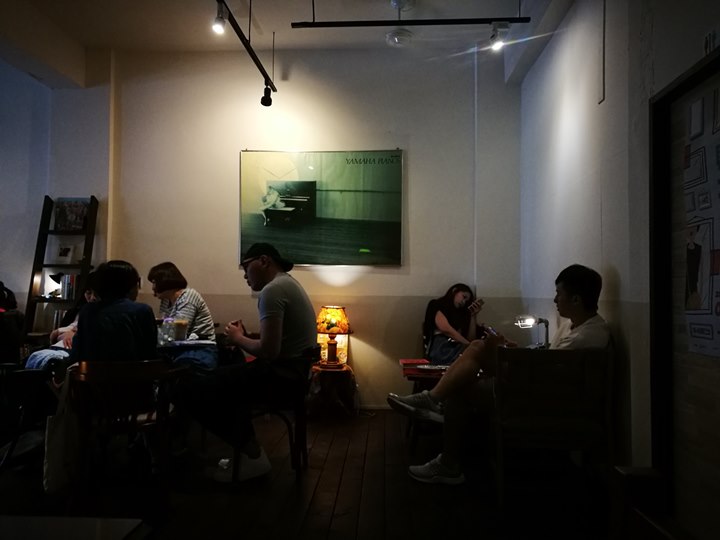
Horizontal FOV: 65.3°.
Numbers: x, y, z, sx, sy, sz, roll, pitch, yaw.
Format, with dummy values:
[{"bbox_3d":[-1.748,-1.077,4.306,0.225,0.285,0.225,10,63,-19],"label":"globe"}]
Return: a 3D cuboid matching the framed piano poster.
[{"bbox_3d":[-0.334,-0.532,4.836,1.390,0.990,0.035,0,-2,3],"label":"framed piano poster"}]

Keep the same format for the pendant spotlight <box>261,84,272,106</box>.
[{"bbox_3d":[-0.729,-1.361,4.380,0.090,0.165,0.120,0,-2,7],"label":"pendant spotlight"}]

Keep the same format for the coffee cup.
[{"bbox_3d":[-1.013,0.336,3.170,0.090,0.125,0.090,0,-2,0],"label":"coffee cup"}]

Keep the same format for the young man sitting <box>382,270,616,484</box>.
[{"bbox_3d":[0.677,0.550,2.824,1.060,1.150,0.560,0,-2,12],"label":"young man sitting"}]

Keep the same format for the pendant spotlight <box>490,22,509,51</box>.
[{"bbox_3d":[0.852,-1.420,3.430,0.120,0.180,0.100,0,-2,-6],"label":"pendant spotlight"}]

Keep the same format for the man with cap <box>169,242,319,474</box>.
[{"bbox_3d":[-0.602,0.489,3.006,0.760,1.270,0.520,0,-2,5],"label":"man with cap"}]

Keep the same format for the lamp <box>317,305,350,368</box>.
[{"bbox_3d":[-0.211,0.530,4.480,0.270,0.510,0.270,0,-2,3],"label":"lamp"}]

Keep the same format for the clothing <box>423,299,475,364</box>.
[{"bbox_3d":[0.701,0.490,4.400,0.400,0.520,0.350,2,-2,-37],"label":"clothing"}]

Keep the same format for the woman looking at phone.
[{"bbox_3d":[0.767,0.619,4.312,0.520,1.060,0.700,2,-2,-37],"label":"woman looking at phone"}]

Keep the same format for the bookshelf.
[{"bbox_3d":[-2.461,0.266,4.592,0.450,1.790,0.460,0,-2,3],"label":"bookshelf"}]

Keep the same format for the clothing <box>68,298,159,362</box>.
[{"bbox_3d":[-1.212,0.349,2.770,0.410,0.430,0.280,0,-2,9],"label":"clothing"}]

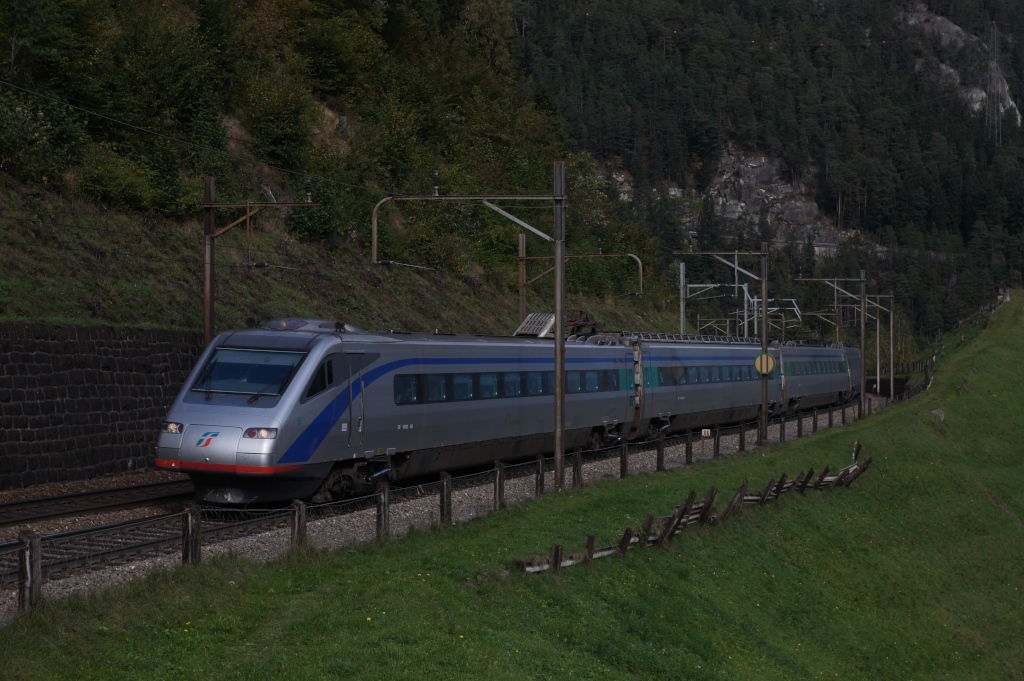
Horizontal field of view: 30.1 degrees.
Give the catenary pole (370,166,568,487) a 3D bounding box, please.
[{"bbox_3d":[-1.180,-0.410,50.300,5.500,8.450,0.250,0,0,19],"label":"catenary pole"}]

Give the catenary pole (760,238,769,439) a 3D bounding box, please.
[{"bbox_3d":[10.280,0.100,77.500,0.250,8.200,0.250,0,0,19],"label":"catenary pole"}]

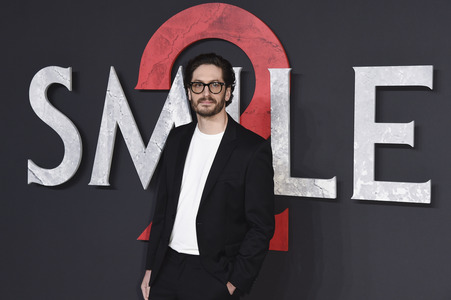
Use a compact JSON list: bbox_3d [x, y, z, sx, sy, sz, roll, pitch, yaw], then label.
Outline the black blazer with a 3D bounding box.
[{"bbox_3d":[-0.060,0.224,3.400,0.530,0.740,0.310,2,5,24],"label":"black blazer"}]

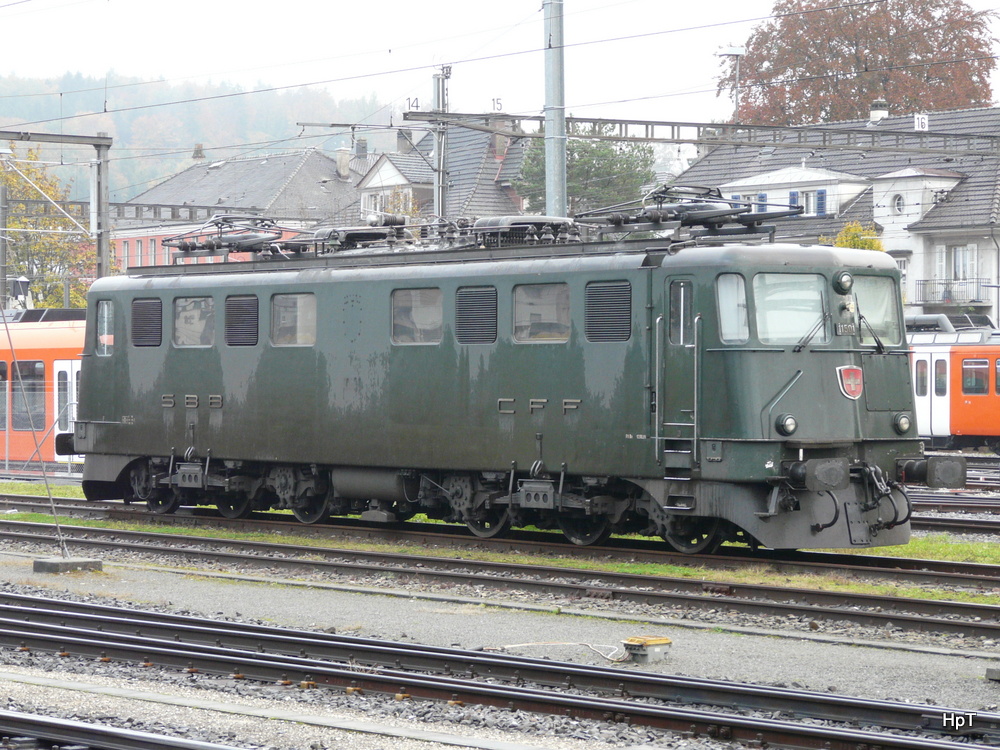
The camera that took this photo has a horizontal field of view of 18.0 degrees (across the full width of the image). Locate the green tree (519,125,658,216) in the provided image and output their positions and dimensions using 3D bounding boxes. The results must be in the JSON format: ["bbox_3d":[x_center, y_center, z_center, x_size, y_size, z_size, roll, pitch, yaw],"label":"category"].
[{"bbox_3d":[3.937,-5.306,145.000,6.600,12.400,6.600,0,0,0],"label":"green tree"}]

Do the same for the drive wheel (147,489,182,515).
[{"bbox_3d":[-5.198,1.516,48.714,0.150,1.250,1.250,-1,0,-36],"label":"drive wheel"}]

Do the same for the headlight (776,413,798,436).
[{"bbox_3d":[3.336,0.576,36.435,0.270,0.270,0.150,-1,0,-36],"label":"headlight"}]

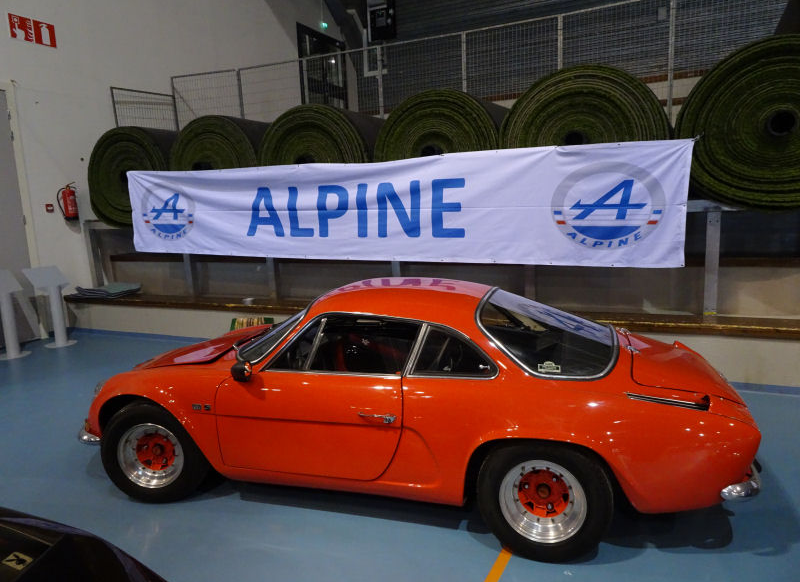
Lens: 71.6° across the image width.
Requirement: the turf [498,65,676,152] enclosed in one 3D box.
[{"bbox_3d":[2.062,-1.520,5.947,1.470,1.350,2.000,2,10,25],"label":"turf"}]

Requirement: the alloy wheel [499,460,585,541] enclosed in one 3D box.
[{"bbox_3d":[0.641,0.895,2.474,0.370,0.370,0.180,0,9,18],"label":"alloy wheel"}]

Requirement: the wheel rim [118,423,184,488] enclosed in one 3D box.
[{"bbox_3d":[-1.351,0.887,3.105,0.370,0.370,0.170,-2,9,4],"label":"wheel rim"}]

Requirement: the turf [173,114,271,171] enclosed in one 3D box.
[{"bbox_3d":[-1.964,-1.650,7.830,1.460,1.350,2.000,2,10,25],"label":"turf"}]

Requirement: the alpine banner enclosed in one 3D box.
[{"bbox_3d":[-0.588,-0.905,6.135,6.720,1.100,0.080,3,10,25],"label":"alpine banner"}]

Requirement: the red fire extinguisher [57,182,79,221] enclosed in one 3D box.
[{"bbox_3d":[-4.631,-1.247,7.726,0.170,0.550,0.210,2,10,25],"label":"red fire extinguisher"}]

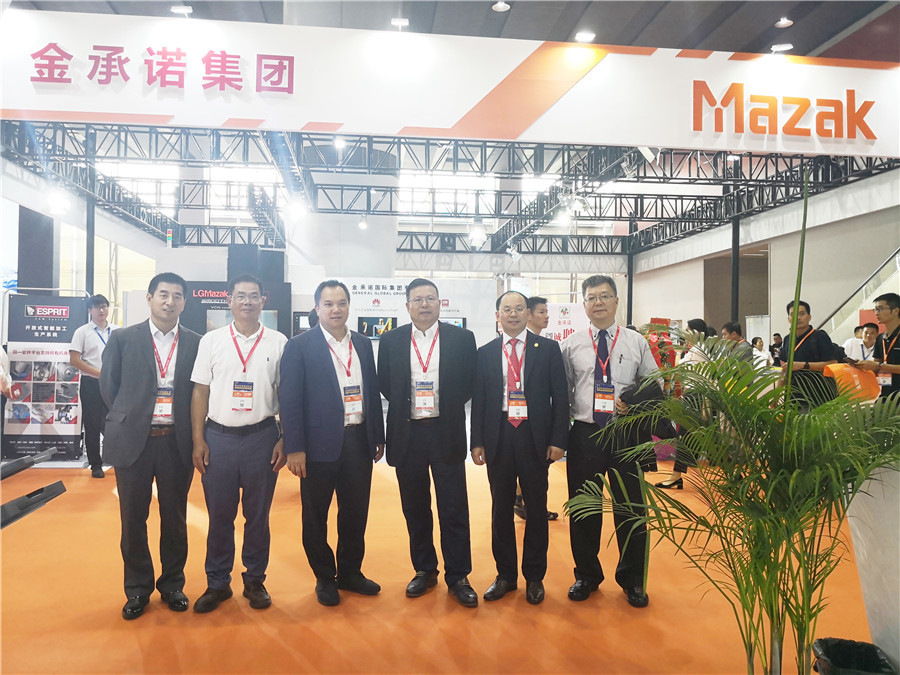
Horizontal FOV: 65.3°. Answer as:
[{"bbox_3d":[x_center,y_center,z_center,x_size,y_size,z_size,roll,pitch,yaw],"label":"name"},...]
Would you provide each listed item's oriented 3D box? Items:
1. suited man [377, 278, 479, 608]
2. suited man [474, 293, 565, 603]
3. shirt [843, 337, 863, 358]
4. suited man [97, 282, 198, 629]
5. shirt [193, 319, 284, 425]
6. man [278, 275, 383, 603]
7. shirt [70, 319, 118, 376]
[{"bbox_3d":[-0.123,0.537,3.830,0.550,1.710,0.360,0,-1,-3],"label":"suited man"},{"bbox_3d":[0.380,0.572,3.840,0.530,1.650,0.340,0,-1,8],"label":"suited man"},{"bbox_3d":[4.948,0.311,8.400,0.480,0.600,0.280,1,-1,-25],"label":"shirt"},{"bbox_3d":[-1.579,0.519,3.700,0.510,1.720,0.360,1,-1,-30],"label":"suited man"},{"bbox_3d":[-1.119,0.199,3.730,0.500,0.560,0.280,1,-1,-20],"label":"shirt"},{"bbox_3d":[-0.641,0.538,3.830,0.530,1.700,0.370,1,-1,-25],"label":"man"},{"bbox_3d":[-3.480,0.119,6.950,0.500,0.570,0.280,1,-1,-38],"label":"shirt"}]

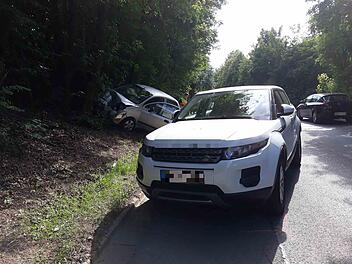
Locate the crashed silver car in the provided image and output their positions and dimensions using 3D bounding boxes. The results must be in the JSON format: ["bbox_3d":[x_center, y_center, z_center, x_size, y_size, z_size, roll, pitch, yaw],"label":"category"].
[{"bbox_3d":[-1.280,-0.970,10.550,1.660,1.440,3.650,31,20,34],"label":"crashed silver car"}]

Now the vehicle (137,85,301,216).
[{"bbox_3d":[1.040,0.016,4.800,1.970,1.640,4.370,1,6,27],"label":"vehicle"}]

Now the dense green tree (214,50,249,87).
[{"bbox_3d":[7.070,-6.300,35.000,5.200,8.300,5.200,0,6,11],"label":"dense green tree"}]

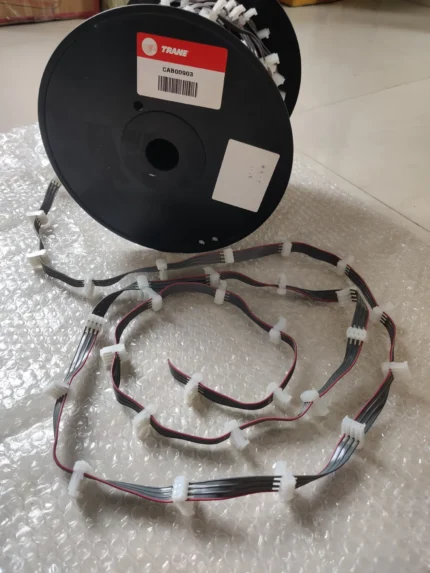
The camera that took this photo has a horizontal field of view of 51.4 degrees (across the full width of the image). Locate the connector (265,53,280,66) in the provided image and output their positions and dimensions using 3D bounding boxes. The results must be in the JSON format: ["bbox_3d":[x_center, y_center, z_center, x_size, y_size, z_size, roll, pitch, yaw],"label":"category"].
[{"bbox_3d":[0.058,-0.236,0.466,0.019,0.009,0.016,-10,40,22],"label":"connector"}]

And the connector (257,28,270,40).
[{"bbox_3d":[0.050,-0.266,0.474,0.019,0.009,0.016,-17,37,27],"label":"connector"}]

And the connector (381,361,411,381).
[{"bbox_3d":[0.154,0.072,0.381,0.020,0.016,0.009,-3,44,-3],"label":"connector"}]

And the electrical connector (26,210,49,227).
[{"bbox_3d":[-0.216,-0.083,0.544,0.020,0.016,0.009,-10,45,-10],"label":"electrical connector"}]

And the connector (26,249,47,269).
[{"bbox_3d":[-0.194,-0.029,0.487,0.020,0.016,0.009,-26,49,-24],"label":"connector"}]

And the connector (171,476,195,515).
[{"bbox_3d":[-0.022,0.142,0.304,0.009,0.020,0.016,-9,43,5],"label":"connector"}]

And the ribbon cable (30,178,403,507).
[{"bbox_3d":[-0.028,0.001,0.455,0.390,0.019,0.426,0,44,0],"label":"ribbon cable"}]

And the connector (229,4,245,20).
[{"bbox_3d":[0.022,-0.276,0.451,0.019,0.009,0.016,-30,30,34],"label":"connector"}]

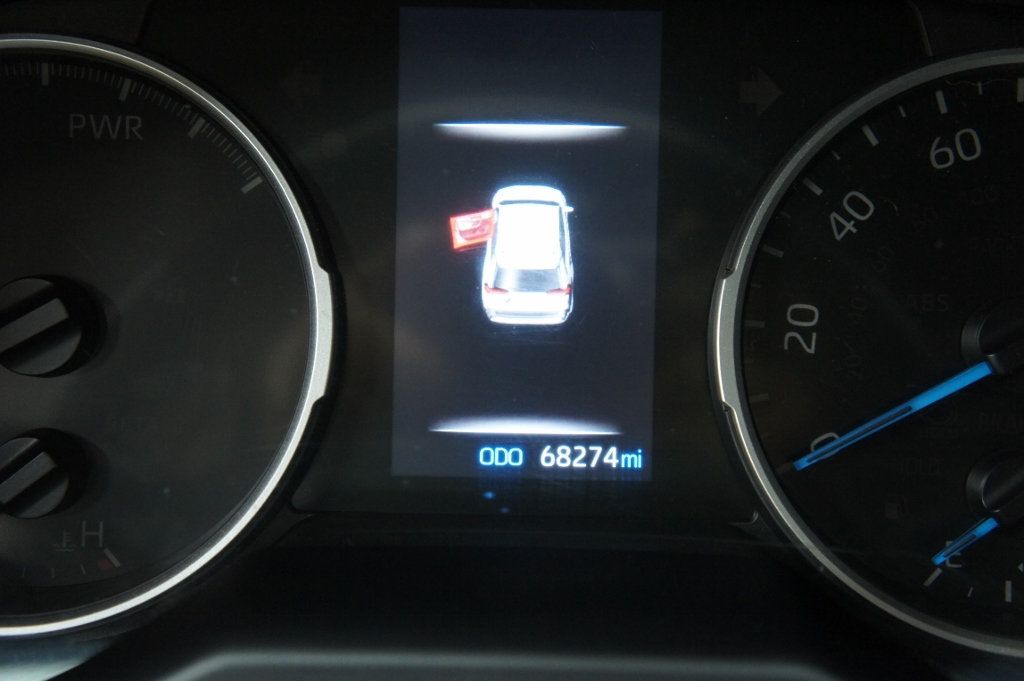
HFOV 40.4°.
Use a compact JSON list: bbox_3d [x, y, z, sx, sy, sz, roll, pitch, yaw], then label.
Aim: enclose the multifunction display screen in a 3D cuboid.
[{"bbox_3d":[0.003,-0.019,0.283,0.053,0.094,0.008,1,1,1],"label":"multifunction display screen"}]

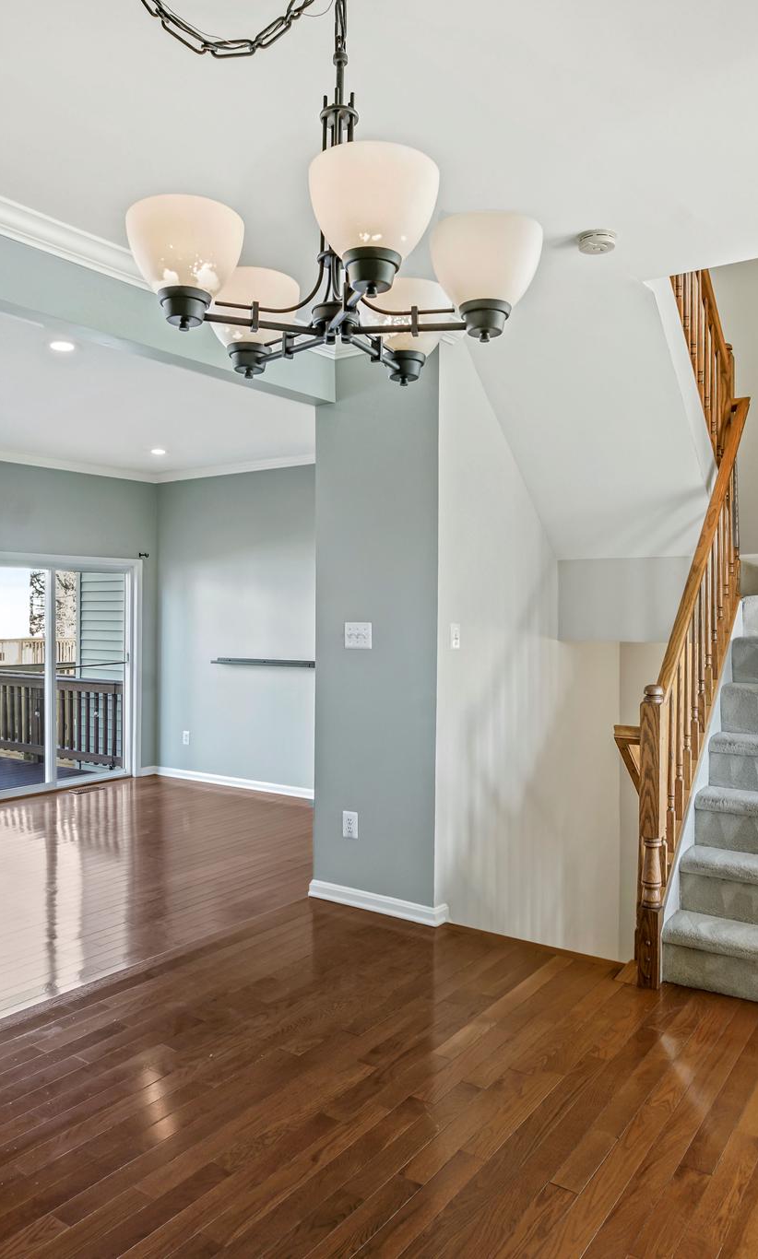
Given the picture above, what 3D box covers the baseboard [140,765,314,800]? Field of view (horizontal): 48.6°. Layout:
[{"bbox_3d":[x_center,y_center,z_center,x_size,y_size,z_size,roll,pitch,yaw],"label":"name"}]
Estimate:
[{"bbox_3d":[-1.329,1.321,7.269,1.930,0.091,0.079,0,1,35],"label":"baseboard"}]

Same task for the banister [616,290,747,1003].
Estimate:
[{"bbox_3d":[1.474,-0.211,3.951,0.202,3.197,1.642,0,1,35],"label":"banister"}]

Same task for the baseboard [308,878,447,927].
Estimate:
[{"bbox_3d":[-0.020,1.345,4.193,0.792,0.098,0.112,0,1,35],"label":"baseboard"}]

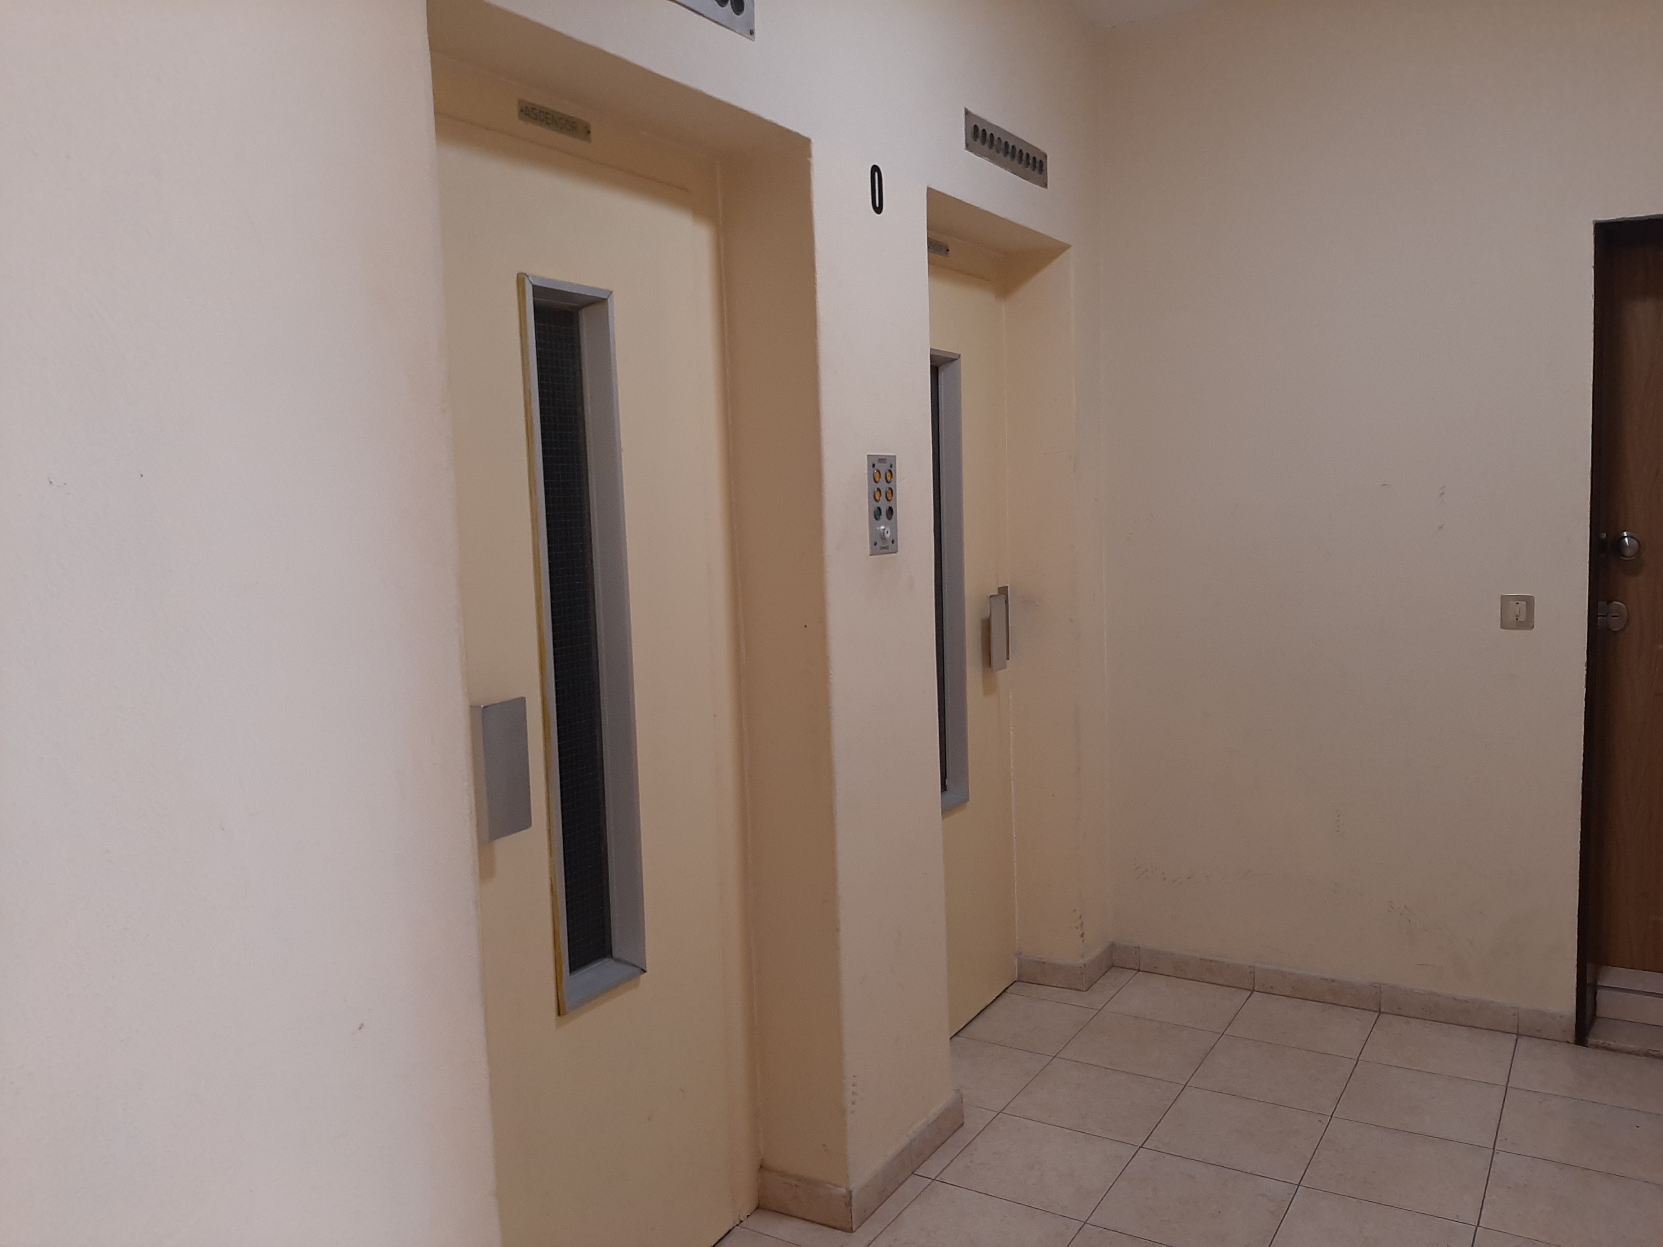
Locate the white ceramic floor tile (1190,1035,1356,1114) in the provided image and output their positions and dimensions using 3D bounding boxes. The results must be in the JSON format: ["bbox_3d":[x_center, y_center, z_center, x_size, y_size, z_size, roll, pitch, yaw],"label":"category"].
[{"bbox_3d":[1.083,1.105,3.179,0.333,0.010,0.336,2,7,32],"label":"white ceramic floor tile"}]

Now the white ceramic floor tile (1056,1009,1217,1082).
[{"bbox_3d":[0.798,1.097,3.350,0.330,0.010,0.330,1,7,32],"label":"white ceramic floor tile"}]

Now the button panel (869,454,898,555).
[{"bbox_3d":[0.106,-0.240,2.625,0.011,0.199,0.120,2,7,32],"label":"button panel"}]

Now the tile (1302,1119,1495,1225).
[{"bbox_3d":[1.190,1.145,2.719,0.330,0.010,0.330,1,7,32],"label":"tile"}]

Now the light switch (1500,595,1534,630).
[{"bbox_3d":[1.712,-0.026,3.237,0.076,0.083,0.012,1,7,32],"label":"light switch"}]

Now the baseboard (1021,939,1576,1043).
[{"bbox_3d":[1.215,1.018,3.550,1.425,0.081,0.240,2,7,32],"label":"baseboard"}]

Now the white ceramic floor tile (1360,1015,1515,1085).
[{"bbox_3d":[1.540,1.079,3.286,0.333,0.010,0.328,2,7,32],"label":"white ceramic floor tile"}]

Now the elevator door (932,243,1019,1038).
[{"bbox_3d":[0.266,0.095,3.368,0.057,2.015,0.843,2,7,32],"label":"elevator door"}]

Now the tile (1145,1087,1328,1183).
[{"bbox_3d":[0.907,1.138,2.894,0.333,0.010,0.336,2,7,32],"label":"tile"}]

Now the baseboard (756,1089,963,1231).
[{"bbox_3d":[0.076,1.132,2.816,0.223,0.078,0.495,1,7,32],"label":"baseboard"}]

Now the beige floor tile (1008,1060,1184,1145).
[{"bbox_3d":[0.623,1.130,3.069,0.333,0.010,0.336,2,7,32],"label":"beige floor tile"}]

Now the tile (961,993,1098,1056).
[{"bbox_3d":[0.531,1.090,3.518,0.296,0.010,0.336,2,7,32],"label":"tile"}]

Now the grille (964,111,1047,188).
[{"bbox_3d":[0.436,-1.146,3.150,0.010,0.087,0.497,1,7,30],"label":"grille"}]

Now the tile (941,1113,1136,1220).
[{"bbox_3d":[0.448,1.166,2.788,0.330,0.010,0.330,1,7,32],"label":"tile"}]

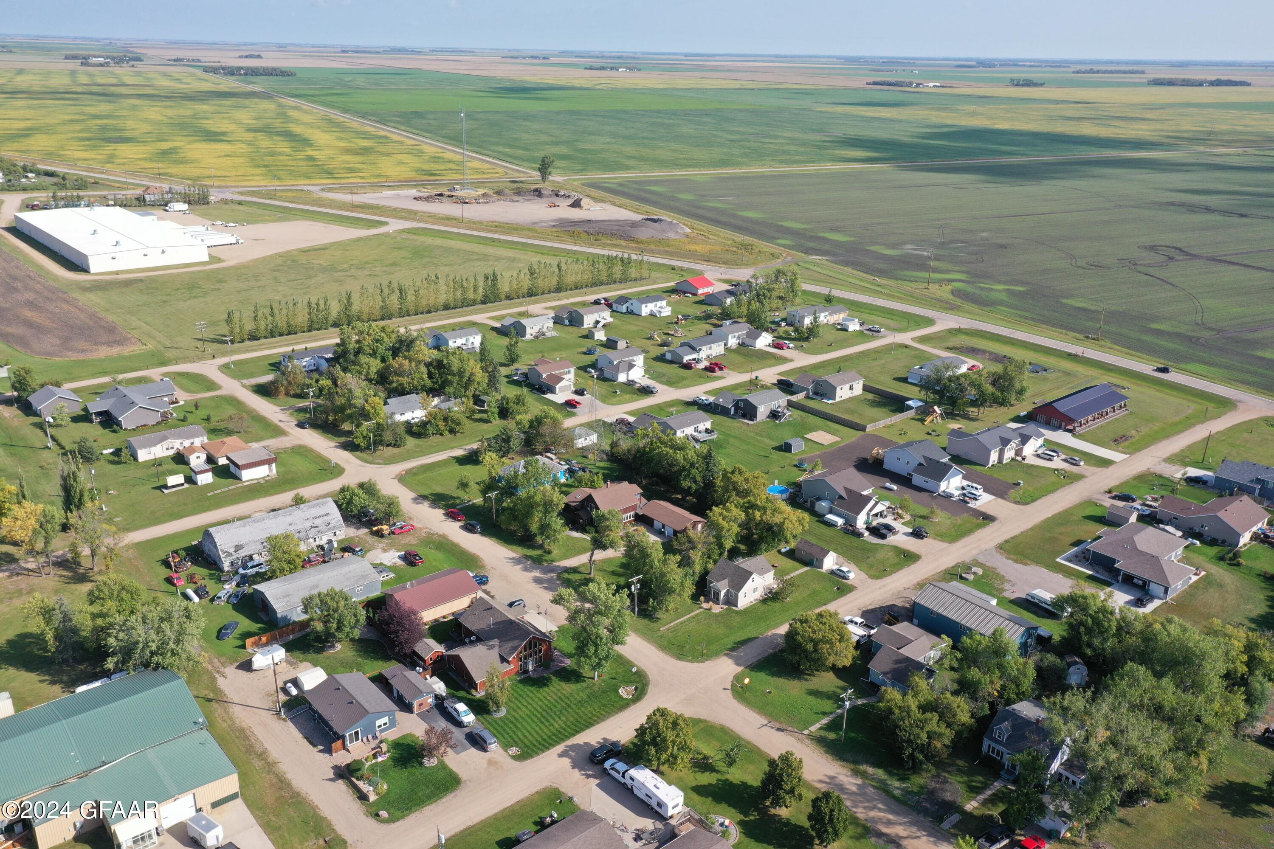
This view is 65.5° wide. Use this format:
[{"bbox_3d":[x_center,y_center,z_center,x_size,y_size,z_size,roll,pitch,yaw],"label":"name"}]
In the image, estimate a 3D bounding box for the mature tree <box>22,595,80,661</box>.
[{"bbox_3d":[-96.120,33.860,163.080,8.000,12.800,8.000,-15,26,-37],"label":"mature tree"}]

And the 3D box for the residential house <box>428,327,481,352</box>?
[{"bbox_3d":[-66.336,-31.094,355.235,16.700,6.000,13.700,-16,27,-37],"label":"residential house"}]

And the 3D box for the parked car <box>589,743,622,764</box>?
[{"bbox_3d":[-4.836,50.401,153.046,4.750,1.700,1.920,-15,26,-35],"label":"parked car"}]

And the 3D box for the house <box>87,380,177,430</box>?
[{"bbox_3d":[-144.890,-6.425,287.102,24.300,6.000,25.500,-16,27,-38],"label":"house"}]

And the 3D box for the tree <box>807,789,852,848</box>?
[{"bbox_3d":[26.058,54.076,134.991,5.100,9.000,5.100,1,21,0],"label":"tree"}]

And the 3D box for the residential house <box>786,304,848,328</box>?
[{"bbox_3d":[67.576,-41.132,369.593,24.900,5.800,9.000,-15,26,-36],"label":"residential house"}]

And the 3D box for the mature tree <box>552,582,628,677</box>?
[{"bbox_3d":[-7.556,35.498,168.067,12.400,18.600,12.000,1,21,0],"label":"mature tree"}]

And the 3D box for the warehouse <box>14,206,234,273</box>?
[{"bbox_3d":[-274.656,-99.578,518.855,58.000,8.200,148.000,-16,27,-38],"label":"warehouse"}]

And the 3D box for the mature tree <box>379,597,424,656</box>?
[{"bbox_3d":[-38.446,33.233,162.096,7.260,10.800,7.260,1,21,0],"label":"mature tree"}]

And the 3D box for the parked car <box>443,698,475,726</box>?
[{"bbox_3d":[-27.540,44.540,154.100,2.000,1.900,6.100,-15,26,-37],"label":"parked car"}]

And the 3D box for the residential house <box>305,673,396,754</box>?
[{"bbox_3d":[-42.432,42.010,147.726,9.000,4.500,12.800,-16,27,-37],"label":"residential house"}]

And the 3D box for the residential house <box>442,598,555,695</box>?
[{"bbox_3d":[-26.091,38.000,176.727,16.300,7.000,18.000,-16,27,-37],"label":"residential house"}]

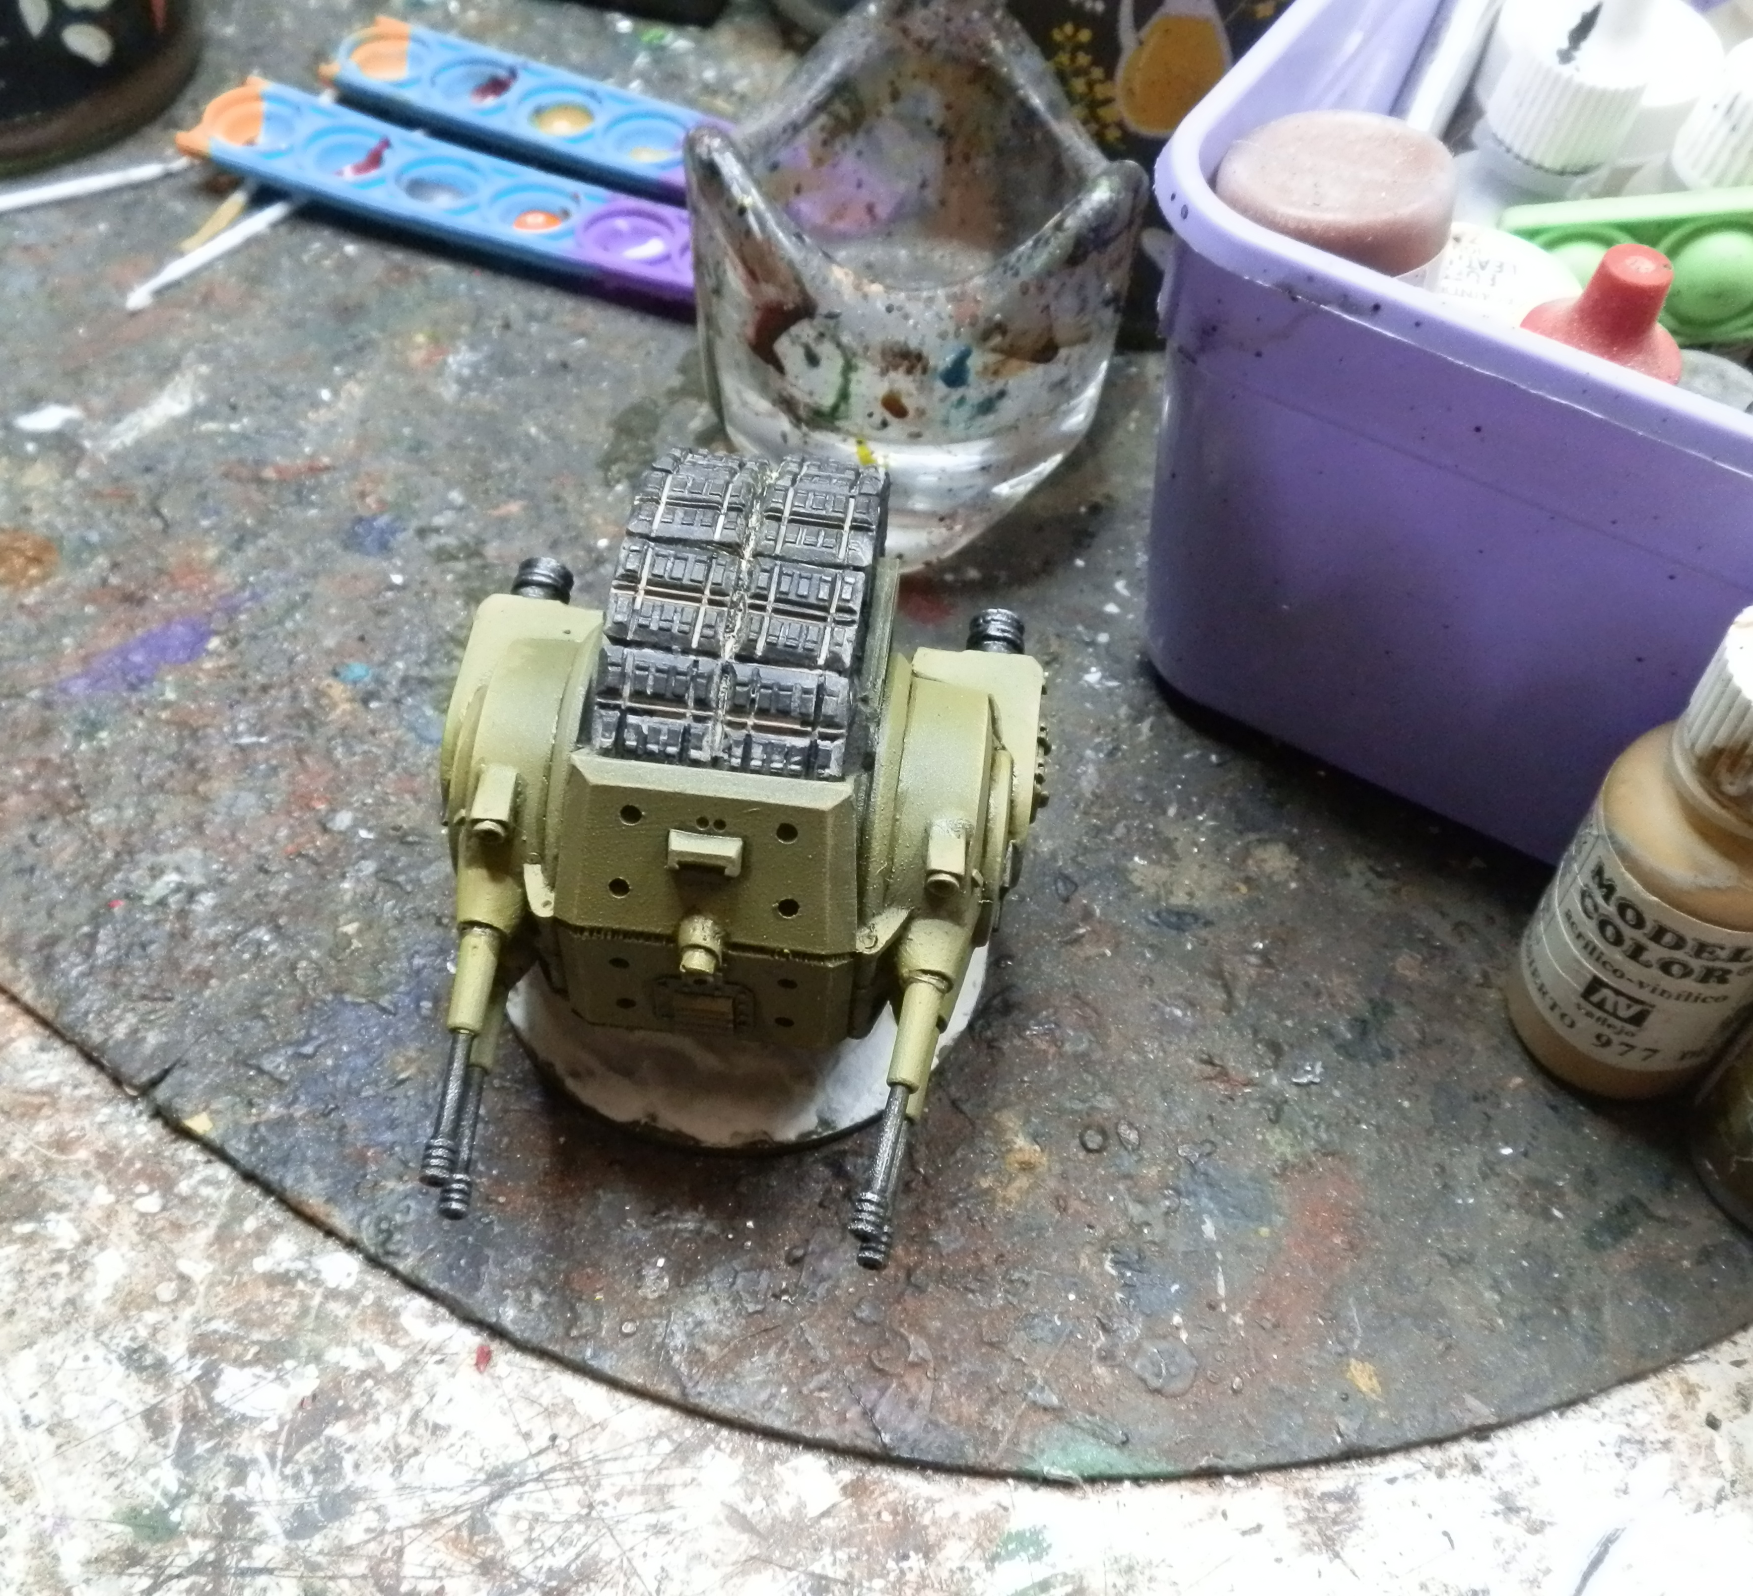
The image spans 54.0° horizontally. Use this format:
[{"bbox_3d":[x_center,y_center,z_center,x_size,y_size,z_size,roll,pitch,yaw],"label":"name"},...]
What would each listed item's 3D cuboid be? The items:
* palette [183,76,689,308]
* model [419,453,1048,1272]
[{"bbox_3d":[-0.072,-0.108,0.316,0.123,0.008,0.022,21,58,17],"label":"palette"},{"bbox_3d":[-0.016,0.003,0.199,0.070,0.064,0.096,7,55,7],"label":"model"}]

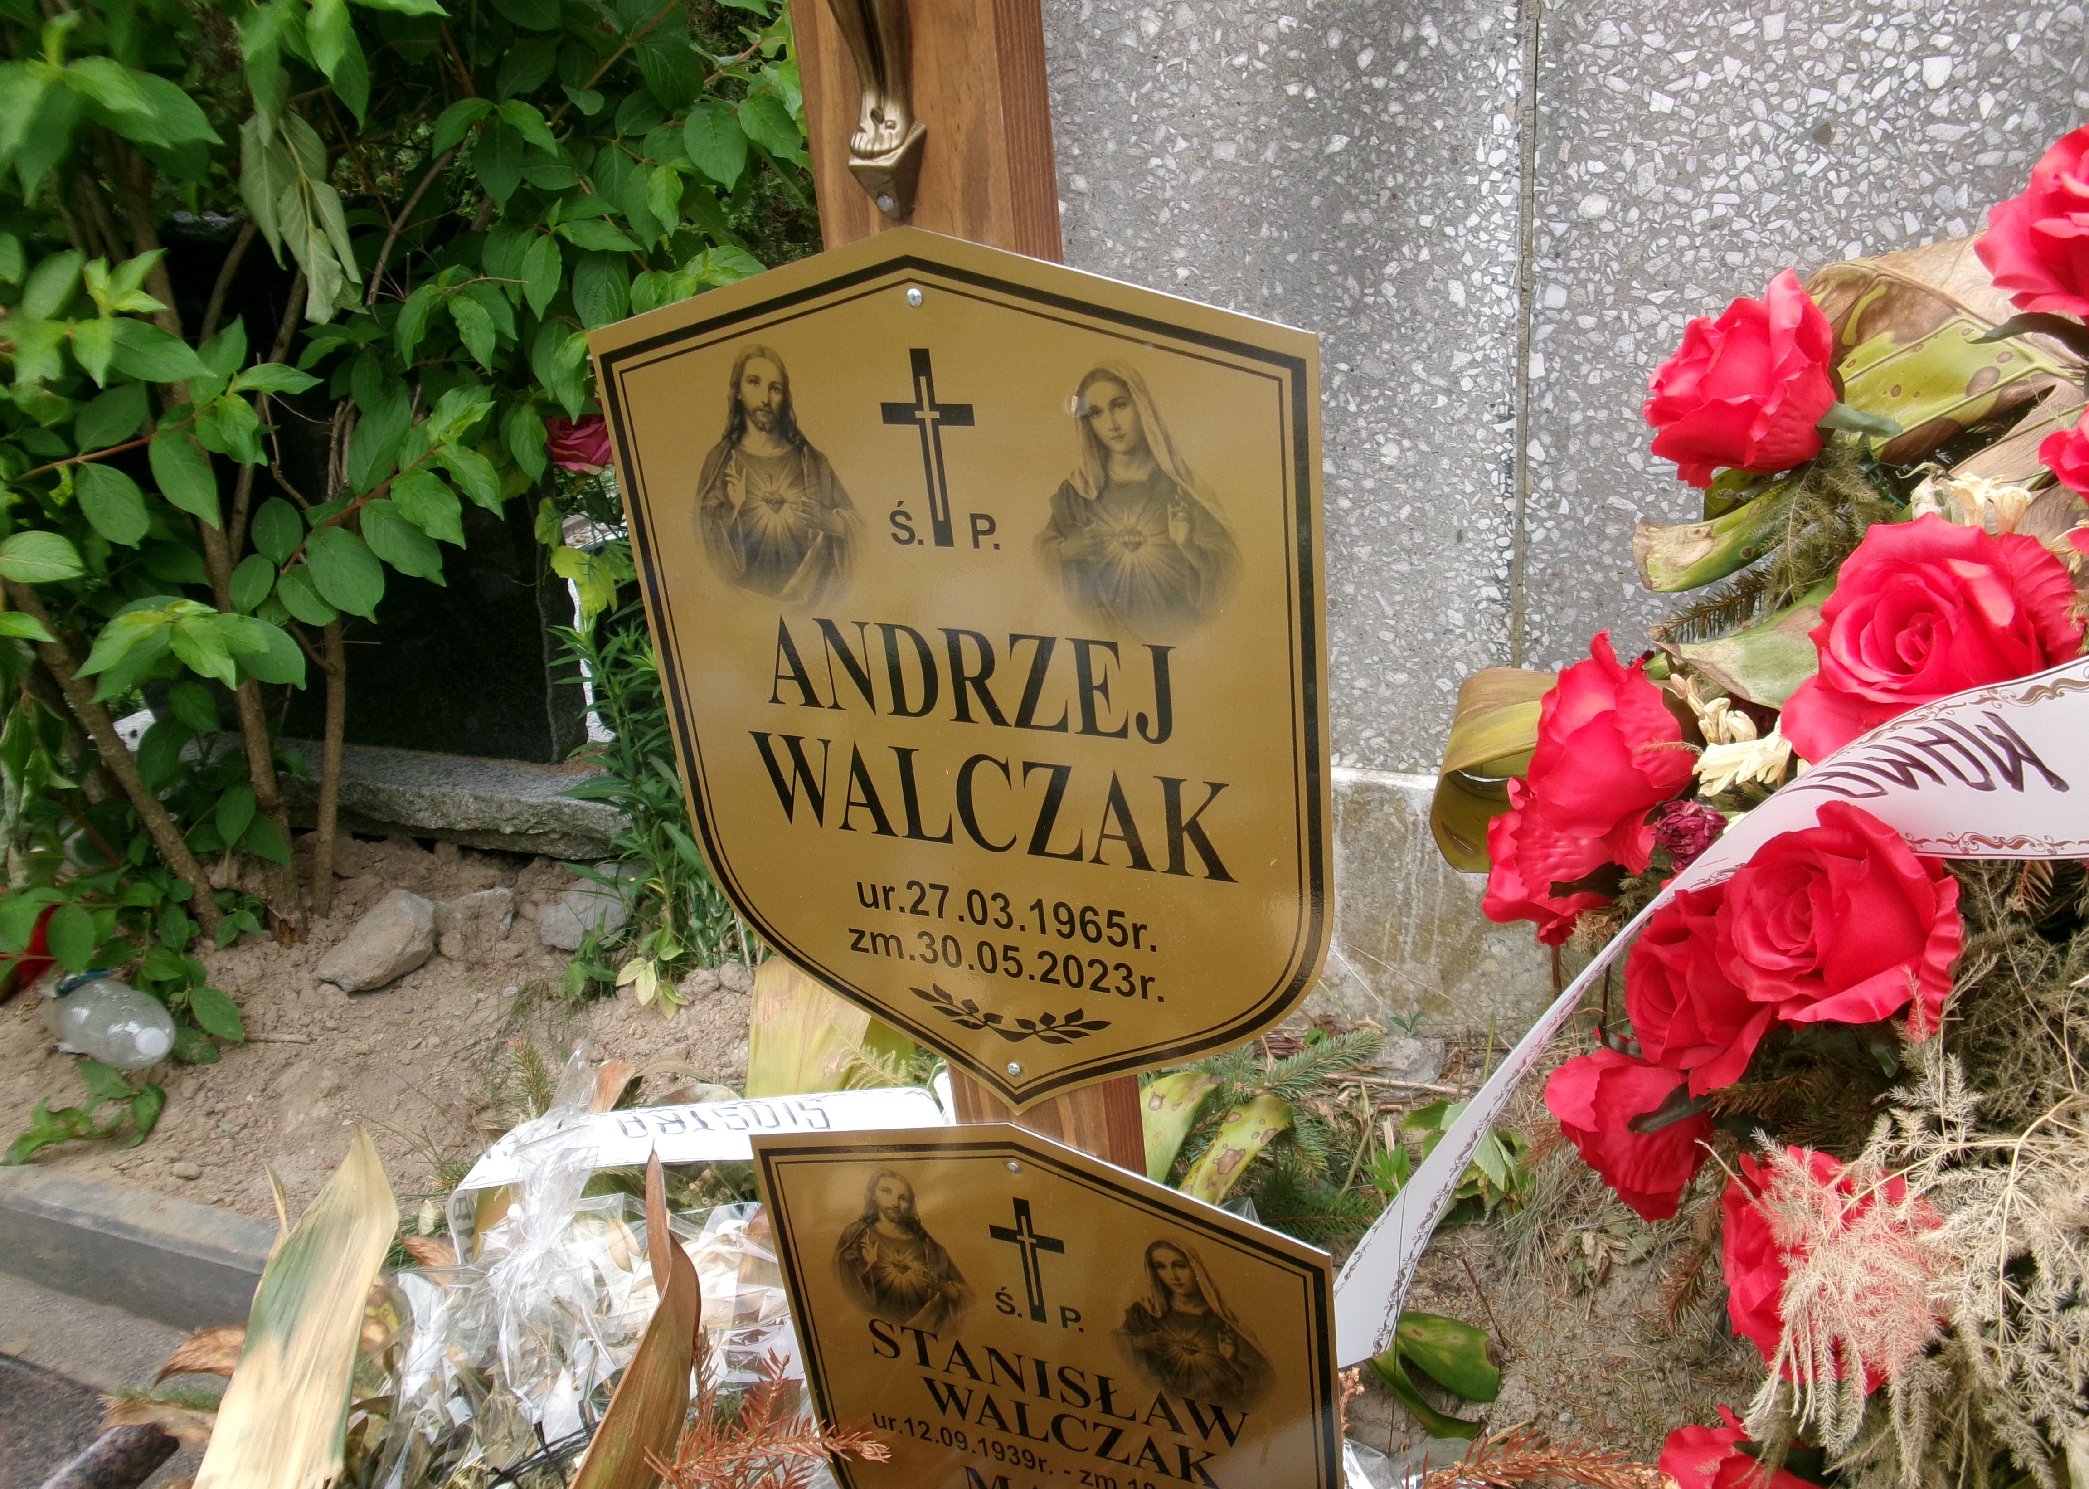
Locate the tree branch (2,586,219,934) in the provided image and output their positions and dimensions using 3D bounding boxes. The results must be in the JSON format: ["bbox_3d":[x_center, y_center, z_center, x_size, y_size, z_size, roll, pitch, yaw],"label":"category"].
[{"bbox_3d":[-0.893,0.013,1.620,0.036,0.400,0.038,-30,14,-26],"label":"tree branch"}]

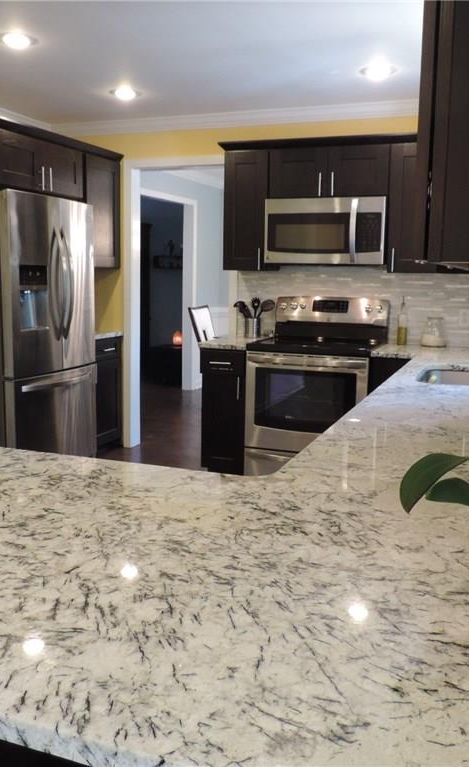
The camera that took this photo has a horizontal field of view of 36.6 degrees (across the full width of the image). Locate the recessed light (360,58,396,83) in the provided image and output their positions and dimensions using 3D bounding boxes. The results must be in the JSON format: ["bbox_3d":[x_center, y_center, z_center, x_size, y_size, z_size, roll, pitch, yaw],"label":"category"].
[{"bbox_3d":[0.764,-1.656,3.779,0.190,0.035,0.190,5,10,21],"label":"recessed light"}]

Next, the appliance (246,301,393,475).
[{"bbox_3d":[0.531,0.061,4.552,0.761,1.205,0.680,5,10,21],"label":"appliance"}]

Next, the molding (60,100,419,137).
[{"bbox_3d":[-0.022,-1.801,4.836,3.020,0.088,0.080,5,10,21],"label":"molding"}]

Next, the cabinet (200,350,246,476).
[{"bbox_3d":[0.043,0.180,4.793,0.302,0.876,0.655,5,10,21],"label":"cabinet"}]

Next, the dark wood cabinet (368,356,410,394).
[{"bbox_3d":[1.039,0.264,4.408,0.280,0.870,0.600,4,9,21],"label":"dark wood cabinet"}]

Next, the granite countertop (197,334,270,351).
[{"bbox_3d":[0.047,-0.269,4.719,0.307,0.035,0.665,5,10,21],"label":"granite countertop"}]

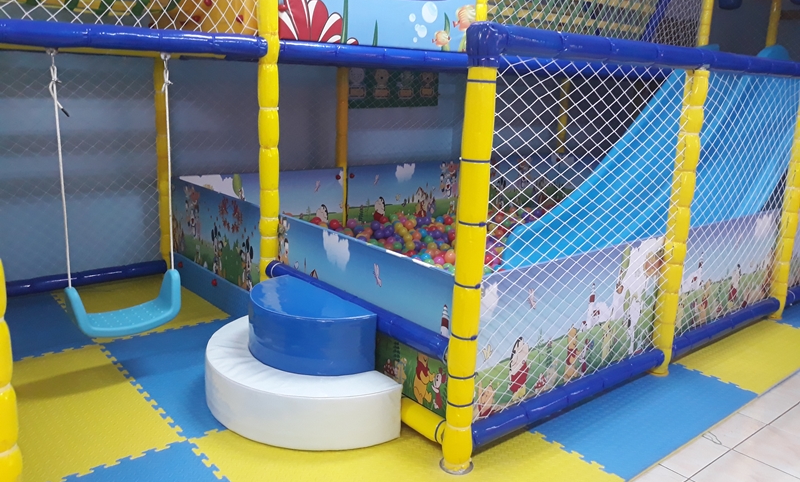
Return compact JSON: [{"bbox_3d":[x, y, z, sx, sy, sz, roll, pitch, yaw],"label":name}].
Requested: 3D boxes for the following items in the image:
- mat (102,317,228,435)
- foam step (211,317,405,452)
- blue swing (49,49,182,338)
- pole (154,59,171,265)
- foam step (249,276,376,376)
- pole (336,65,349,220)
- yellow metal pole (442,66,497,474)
[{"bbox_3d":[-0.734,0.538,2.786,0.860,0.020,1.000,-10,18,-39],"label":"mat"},{"bbox_3d":[-0.475,0.534,2.389,0.455,0.195,0.935,-10,18,-39],"label":"foam step"},{"bbox_3d":[-1.062,-0.171,2.365,0.435,1.054,0.175,-10,18,-39],"label":"blue swing"},{"bbox_3d":[-1.385,-0.397,3.677,0.078,1.326,0.078,-10,18,-39],"label":"pole"},{"bbox_3d":[-0.403,0.324,2.391,0.304,0.216,0.617,-10,18,-39],"label":"foam step"},{"bbox_3d":[-0.423,-0.559,4.453,0.080,1.326,0.080,-10,18,-39],"label":"pole"},{"bbox_3d":[0.204,0.133,1.885,0.088,1.258,0.088,2,14,0],"label":"yellow metal pole"}]

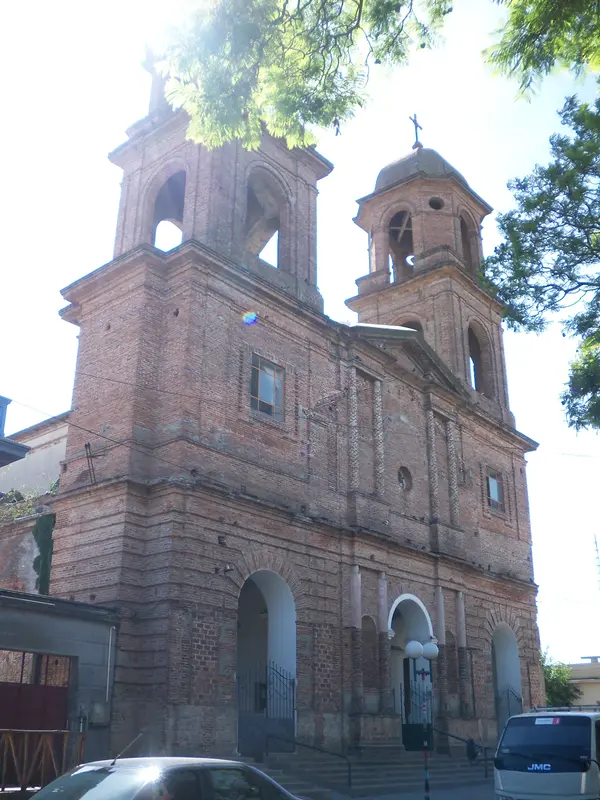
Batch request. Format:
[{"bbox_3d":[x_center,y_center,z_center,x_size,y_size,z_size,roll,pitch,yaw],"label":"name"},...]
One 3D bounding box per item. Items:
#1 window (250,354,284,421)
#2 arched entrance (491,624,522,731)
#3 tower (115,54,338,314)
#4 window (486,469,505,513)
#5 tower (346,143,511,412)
[{"bbox_3d":[-1.129,-0.369,29.205,0.200,2.024,1.672,-17,-27,35],"label":"window"},{"bbox_3d":[8.735,12.264,37.701,0.600,5.148,2.596,-17,-27,35],"label":"arched entrance"},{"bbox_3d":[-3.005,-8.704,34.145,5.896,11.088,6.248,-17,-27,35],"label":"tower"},{"bbox_3d":[9.011,4.202,41.008,0.200,2.006,1.672,-17,-27,35],"label":"window"},{"bbox_3d":[6.897,-6.783,47.163,6.072,16.896,6.072,-17,-27,35],"label":"tower"}]

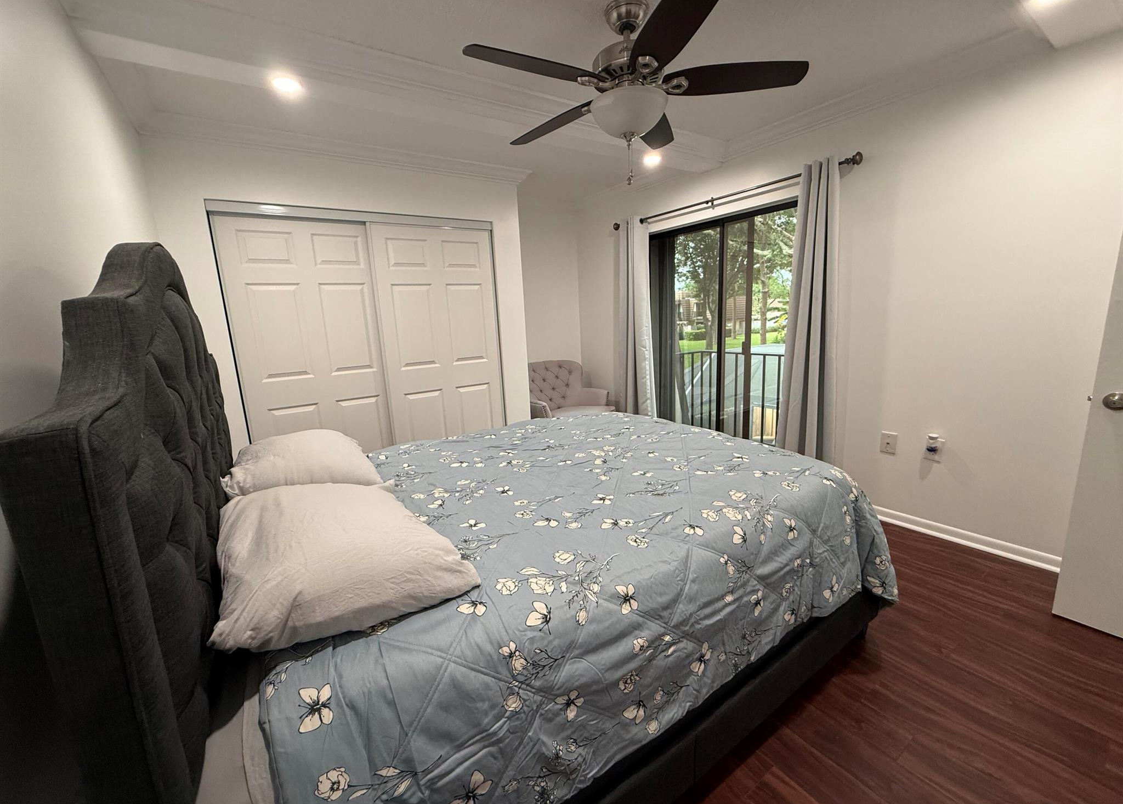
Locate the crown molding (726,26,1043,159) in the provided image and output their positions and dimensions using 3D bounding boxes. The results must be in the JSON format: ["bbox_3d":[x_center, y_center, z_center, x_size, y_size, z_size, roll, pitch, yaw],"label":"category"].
[{"bbox_3d":[1.603,-1.684,2.612,0.087,0.088,1.691,-10,13,-33],"label":"crown molding"}]

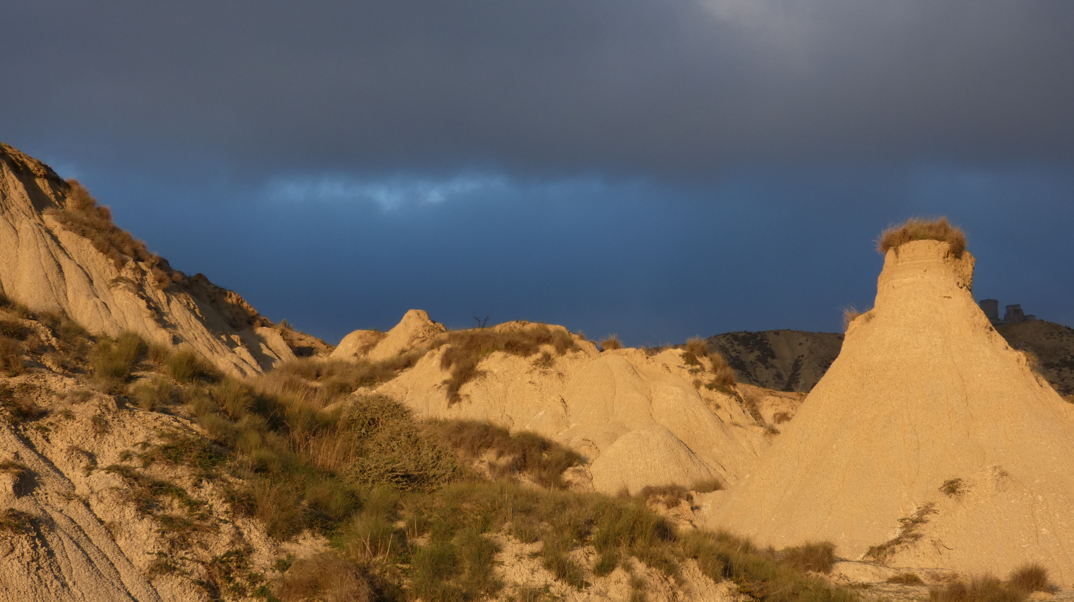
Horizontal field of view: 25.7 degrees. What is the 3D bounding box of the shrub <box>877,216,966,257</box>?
[{"bbox_3d":[7.994,-1.343,49.000,1.848,0.812,1.479,0,-2,0],"label":"shrub"}]

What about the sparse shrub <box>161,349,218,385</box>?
[{"bbox_3d":[-5.885,1.103,40.000,0.996,0.626,0.947,0,-2,0],"label":"sparse shrub"}]

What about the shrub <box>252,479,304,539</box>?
[{"bbox_3d":[-3.848,3.095,35.000,0.785,0.852,0.730,0,-2,0],"label":"shrub"}]

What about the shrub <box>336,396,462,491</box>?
[{"bbox_3d":[-2.166,2.232,37.000,1.975,1.501,1.679,0,-2,0],"label":"shrub"}]

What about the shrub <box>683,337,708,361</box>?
[{"bbox_3d":[4.181,1.269,62.000,0.662,0.587,0.616,0,-2,0],"label":"shrub"}]

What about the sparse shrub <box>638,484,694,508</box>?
[{"bbox_3d":[2.450,3.723,45.000,1.041,0.448,0.885,0,-2,0],"label":"sparse shrub"}]

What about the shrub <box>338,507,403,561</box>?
[{"bbox_3d":[-2.543,3.561,36.000,0.974,0.767,0.905,0,-2,0],"label":"shrub"}]

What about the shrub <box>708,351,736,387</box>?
[{"bbox_3d":[4.708,1.719,60.000,0.726,0.852,0.726,0,-2,0],"label":"shrub"}]

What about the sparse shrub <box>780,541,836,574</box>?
[{"bbox_3d":[4.820,4.566,42.000,0.986,0.540,0.917,0,-2,0],"label":"sparse shrub"}]

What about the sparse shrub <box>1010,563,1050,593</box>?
[{"bbox_3d":[7.944,4.462,38.000,0.676,0.500,0.642,0,-2,0],"label":"sparse shrub"}]

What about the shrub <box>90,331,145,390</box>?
[{"bbox_3d":[-6.939,0.985,39.000,0.930,0.936,0.865,0,-2,0],"label":"shrub"}]

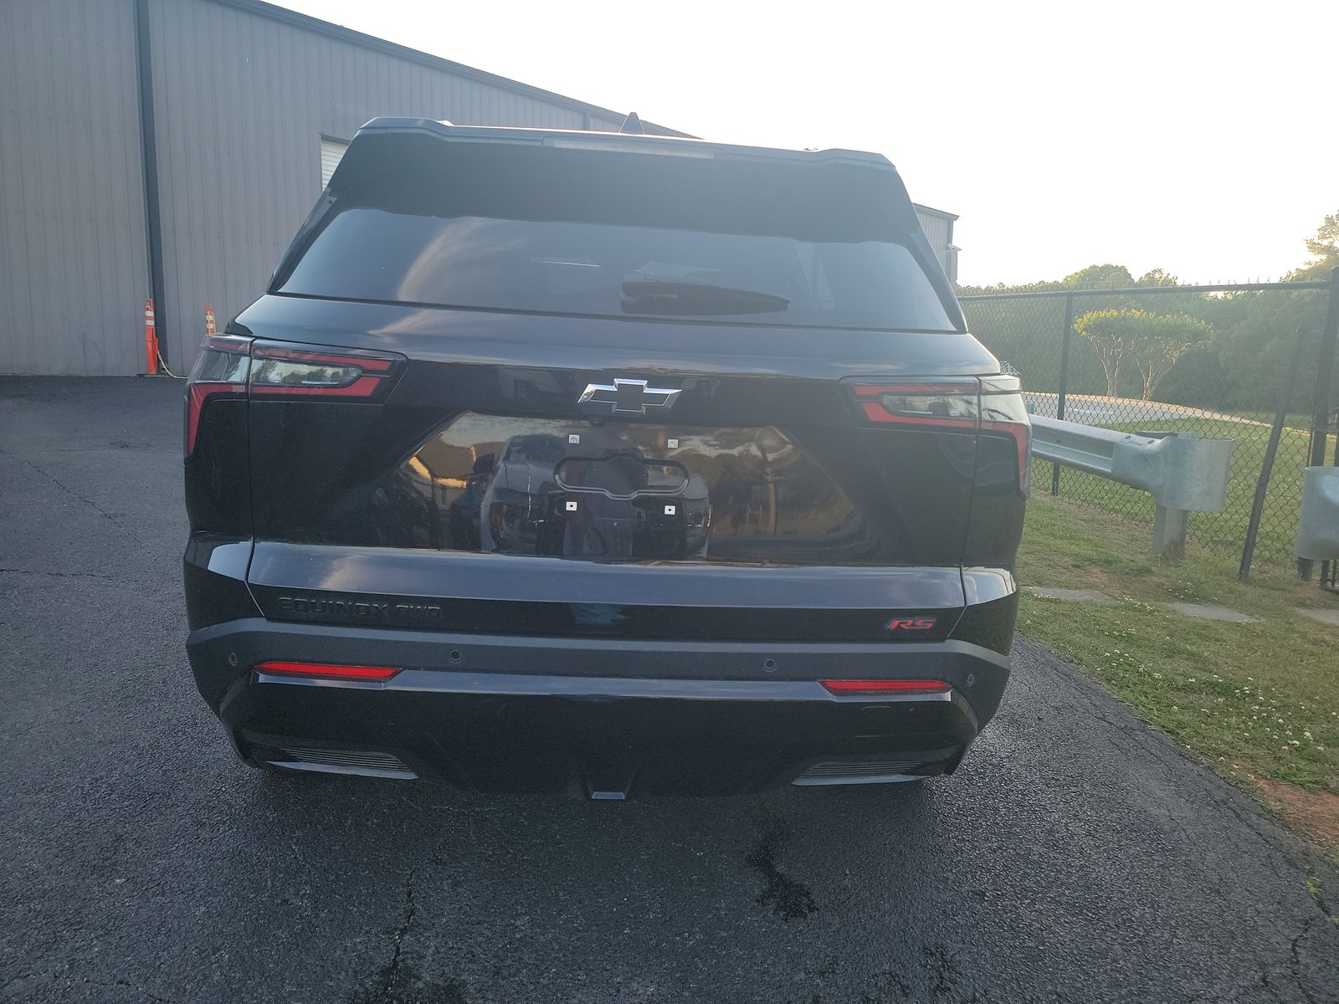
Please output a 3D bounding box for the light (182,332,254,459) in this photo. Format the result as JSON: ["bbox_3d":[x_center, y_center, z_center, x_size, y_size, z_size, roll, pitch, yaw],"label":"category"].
[{"bbox_3d":[-0.829,-0.193,1.705,0.190,0.240,0.180,4,8,5],"label":"light"}]

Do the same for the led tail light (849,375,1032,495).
[{"bbox_3d":[0.532,-0.127,1.792,0.440,0.245,0.180,1,8,-13],"label":"led tail light"}]

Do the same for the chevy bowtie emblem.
[{"bbox_3d":[-0.068,-0.183,1.612,0.181,0.062,0.018,2,8,-4],"label":"chevy bowtie emblem"}]

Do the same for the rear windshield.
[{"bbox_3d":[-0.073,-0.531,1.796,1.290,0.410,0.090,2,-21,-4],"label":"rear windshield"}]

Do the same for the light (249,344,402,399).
[{"bbox_3d":[-0.606,-0.224,1.630,0.255,0.110,0.080,3,8,2],"label":"light"}]

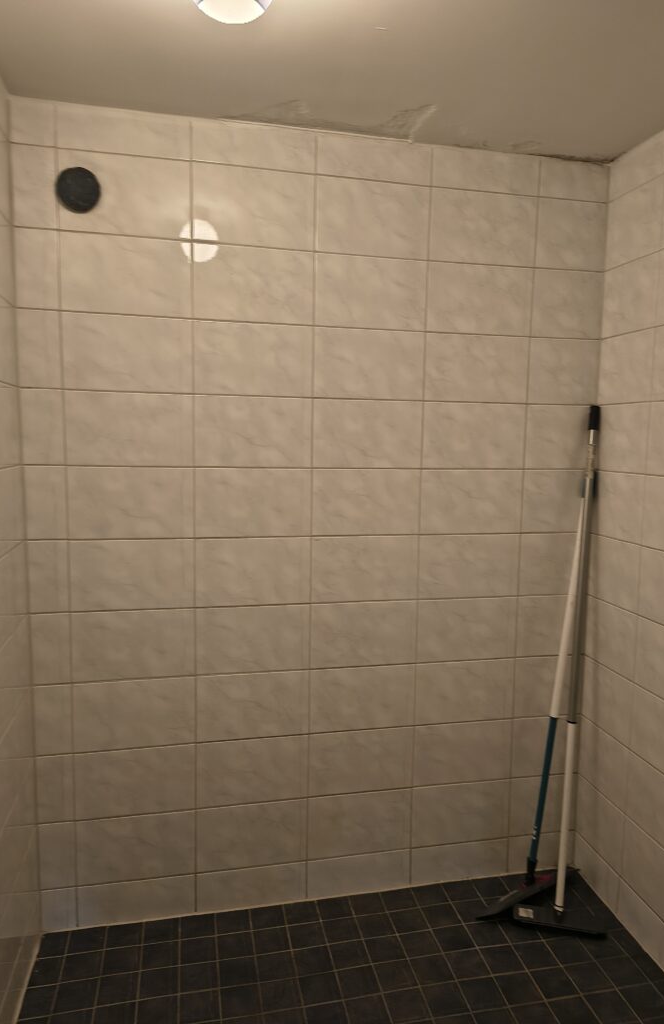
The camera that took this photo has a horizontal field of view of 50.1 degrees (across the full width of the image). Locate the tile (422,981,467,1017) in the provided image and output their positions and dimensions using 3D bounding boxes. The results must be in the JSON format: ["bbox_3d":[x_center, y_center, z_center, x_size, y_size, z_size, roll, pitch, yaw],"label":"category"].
[{"bbox_3d":[0.291,1.251,1.811,0.099,0.009,0.099,-1,6,-12],"label":"tile"}]

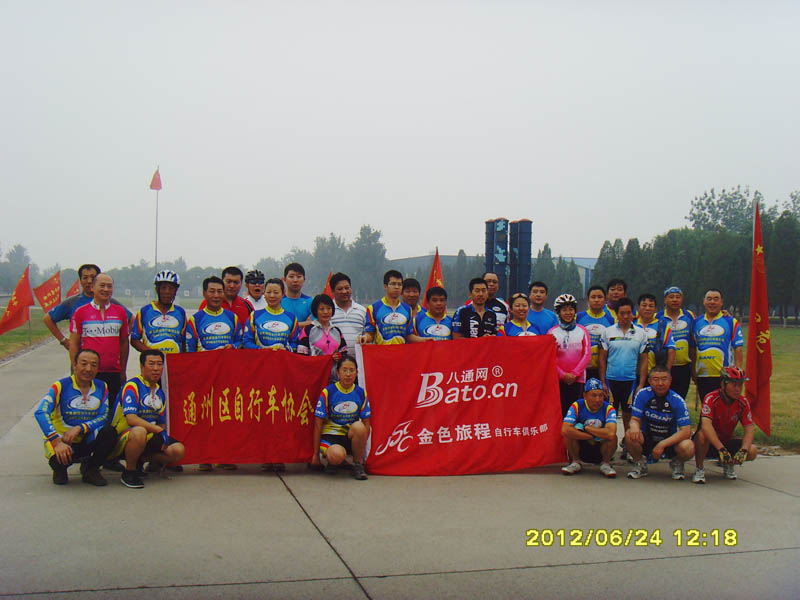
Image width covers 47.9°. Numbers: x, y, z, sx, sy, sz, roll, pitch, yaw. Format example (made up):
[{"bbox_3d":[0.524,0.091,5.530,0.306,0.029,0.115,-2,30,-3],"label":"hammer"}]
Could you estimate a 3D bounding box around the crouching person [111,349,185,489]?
[{"bbox_3d":[-2.067,0.958,7.448,0.580,1.090,0.720,1,0,-24],"label":"crouching person"}]

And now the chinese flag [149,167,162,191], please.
[{"bbox_3d":[-20.346,-10.110,75.000,1.150,2.000,0.500,1,0,-15],"label":"chinese flag"}]

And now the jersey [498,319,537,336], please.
[{"bbox_3d":[1.136,0.448,8.500,0.430,0.560,0.270,1,0,2],"label":"jersey"}]

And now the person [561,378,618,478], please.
[{"bbox_3d":[1.766,1.174,8.400,0.530,0.870,0.700,1,0,10],"label":"person"}]

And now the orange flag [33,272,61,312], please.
[{"bbox_3d":[-13.689,-0.330,35.000,1.050,1.500,0.250,1,0,-21],"label":"orange flag"}]

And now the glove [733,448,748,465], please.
[{"bbox_3d":[3.041,1.398,8.050,0.130,0.150,0.100,1,0,11],"label":"glove"}]

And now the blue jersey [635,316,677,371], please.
[{"bbox_3d":[2.563,0.472,9.150,0.470,0.610,0.280,1,0,9],"label":"blue jersey"}]

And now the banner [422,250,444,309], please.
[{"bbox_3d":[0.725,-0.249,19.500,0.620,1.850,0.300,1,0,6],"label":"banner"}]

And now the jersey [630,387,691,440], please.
[{"bbox_3d":[2.422,1.074,8.380,0.560,0.530,0.370,1,0,11],"label":"jersey"}]

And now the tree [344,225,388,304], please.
[{"bbox_3d":[-4.460,-3.858,120.000,6.000,11.800,6.000,1,0,0],"label":"tree"}]

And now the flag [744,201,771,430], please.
[{"bbox_3d":[3.949,0.203,9.900,0.300,2.550,0.180,1,0,14],"label":"flag"}]

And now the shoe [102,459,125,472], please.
[{"bbox_3d":[-2.570,1.483,8.100,0.105,0.110,0.280,2,0,-43],"label":"shoe"}]

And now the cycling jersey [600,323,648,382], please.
[{"bbox_3d":[2.202,0.509,8.820,0.470,0.600,0.280,1,0,5],"label":"cycling jersey"}]

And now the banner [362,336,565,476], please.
[{"bbox_3d":[0.578,0.950,8.080,1.860,1.170,0.180,-2,-3,-9],"label":"banner"}]

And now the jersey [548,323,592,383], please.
[{"bbox_3d":[1.660,0.517,8.800,0.440,0.600,0.300,1,0,7],"label":"jersey"}]

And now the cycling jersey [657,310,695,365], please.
[{"bbox_3d":[2.914,0.408,9.550,0.490,0.640,0.290,1,0,11],"label":"cycling jersey"}]

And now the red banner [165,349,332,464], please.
[{"bbox_3d":[-1.307,0.930,7.800,1.460,1.000,0.100,1,0,-10],"label":"red banner"}]

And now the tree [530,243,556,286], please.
[{"bbox_3d":[12.350,-1.720,78.013,2.500,6.510,2.500,1,0,0],"label":"tree"}]

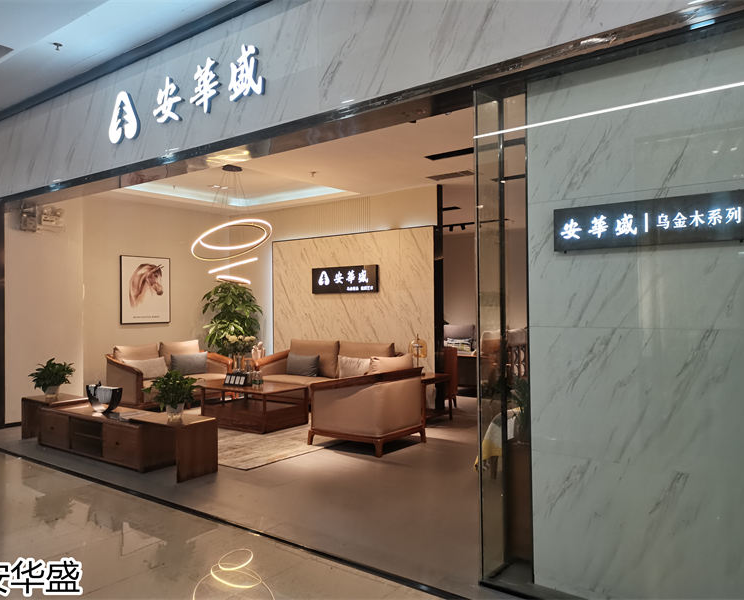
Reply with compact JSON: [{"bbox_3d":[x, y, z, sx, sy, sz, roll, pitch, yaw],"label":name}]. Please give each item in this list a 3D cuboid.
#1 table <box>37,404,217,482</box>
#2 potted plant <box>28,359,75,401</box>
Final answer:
[{"bbox_3d":[-2.465,1.314,5.915,2.455,0.463,0.448,-1,-1,37],"label":"table"},{"bbox_3d":[-3.606,0.877,6.757,0.485,0.456,0.485,-1,-1,37],"label":"potted plant"}]

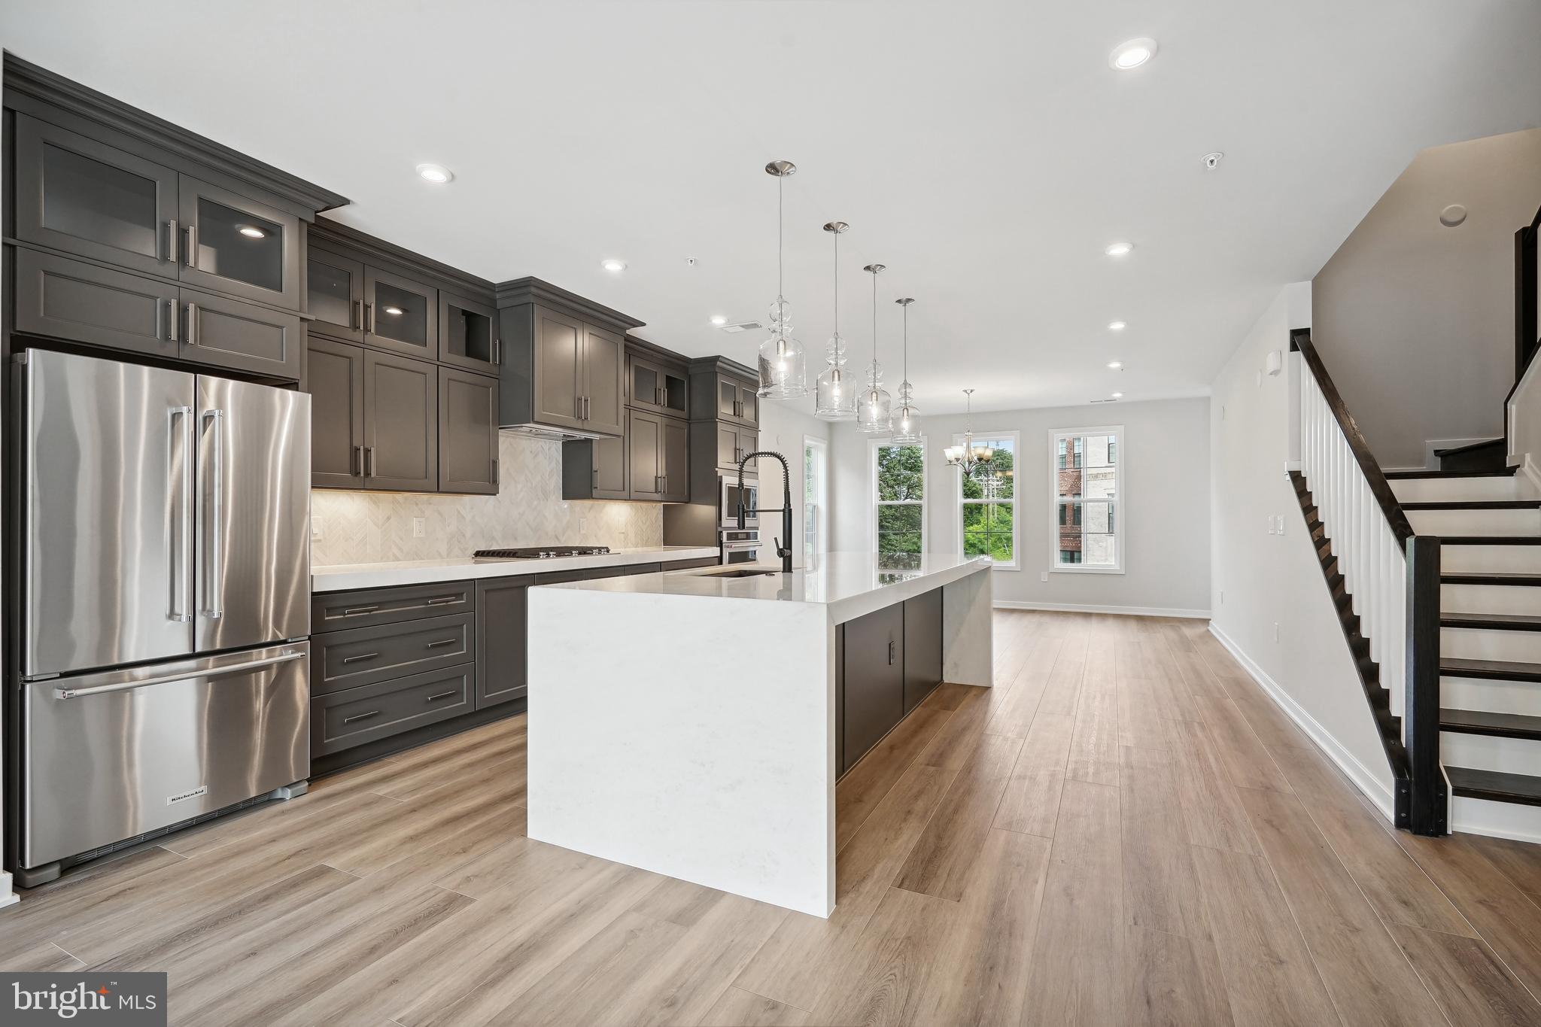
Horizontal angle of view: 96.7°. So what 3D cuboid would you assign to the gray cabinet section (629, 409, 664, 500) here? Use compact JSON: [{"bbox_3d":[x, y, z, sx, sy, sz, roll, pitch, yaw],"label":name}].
[{"bbox_3d":[-1.209,-0.486,5.937,0.340,0.742,0.446,0,-1,26],"label":"gray cabinet section"}]

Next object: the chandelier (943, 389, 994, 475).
[{"bbox_3d":[2.310,-0.936,7.953,0.580,0.977,0.580,0,-1,26],"label":"chandelier"}]

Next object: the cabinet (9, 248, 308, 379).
[{"bbox_3d":[-2.613,-0.750,2.843,0.609,0.298,0.910,0,-1,26],"label":"cabinet"}]

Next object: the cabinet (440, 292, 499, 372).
[{"bbox_3d":[-2.024,-1.119,4.383,0.304,0.454,0.448,0,-1,26],"label":"cabinet"}]

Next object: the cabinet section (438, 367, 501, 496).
[{"bbox_3d":[-2.013,-0.497,4.313,0.340,0.750,0.446,0,-1,26],"label":"cabinet section"}]

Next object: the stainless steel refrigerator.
[{"bbox_3d":[-2.541,0.367,2.810,0.715,1.805,0.908,0,-1,26],"label":"stainless steel refrigerator"}]

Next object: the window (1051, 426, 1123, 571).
[{"bbox_3d":[4.129,-0.167,8.953,0.880,1.887,0.110,0,-1,26],"label":"window"}]

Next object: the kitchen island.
[{"bbox_3d":[0.342,0.767,3.792,1.223,0.952,3.236,0,-1,26],"label":"kitchen island"}]

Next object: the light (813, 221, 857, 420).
[{"bbox_3d":[0.338,-0.988,3.506,0.218,0.984,0.218,0,-1,0],"label":"light"}]

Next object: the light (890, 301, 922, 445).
[{"bbox_3d":[0.924,-0.969,4.668,0.216,0.958,0.216,0,-1,26],"label":"light"}]

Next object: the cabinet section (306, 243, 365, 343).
[{"bbox_3d":[-2.411,-1.109,3.516,0.340,0.437,0.444,0,-1,26],"label":"cabinet section"}]

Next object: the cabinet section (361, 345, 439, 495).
[{"bbox_3d":[-2.212,-0.498,3.911,0.340,0.744,0.442,0,-1,26],"label":"cabinet section"}]

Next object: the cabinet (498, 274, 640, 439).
[{"bbox_3d":[-1.545,-1.016,4.928,0.680,0.880,1.120,0,-1,26],"label":"cabinet"}]

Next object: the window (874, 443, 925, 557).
[{"bbox_3d":[1.872,-0.152,10.063,0.880,1.887,0.110,0,-1,26],"label":"window"}]

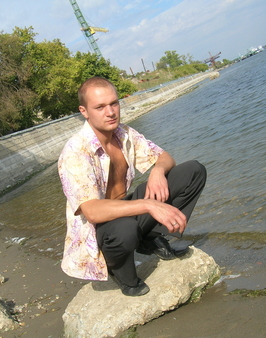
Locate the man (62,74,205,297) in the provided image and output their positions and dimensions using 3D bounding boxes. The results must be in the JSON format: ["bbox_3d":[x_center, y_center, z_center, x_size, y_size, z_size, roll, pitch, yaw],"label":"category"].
[{"bbox_3d":[-0.055,0.072,1.991,0.620,0.960,0.680,-30,9,-40],"label":"man"}]

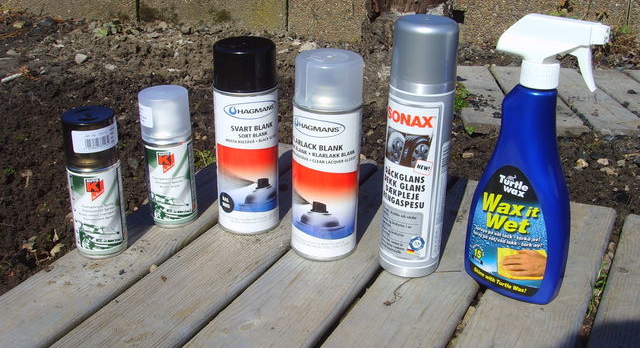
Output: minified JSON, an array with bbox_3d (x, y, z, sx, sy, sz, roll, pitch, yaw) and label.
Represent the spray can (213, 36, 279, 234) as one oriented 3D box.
[{"bbox_3d":[-0.078,-0.040,0.772,0.066,0.203,0.066,1,25,0],"label":"spray can"}]

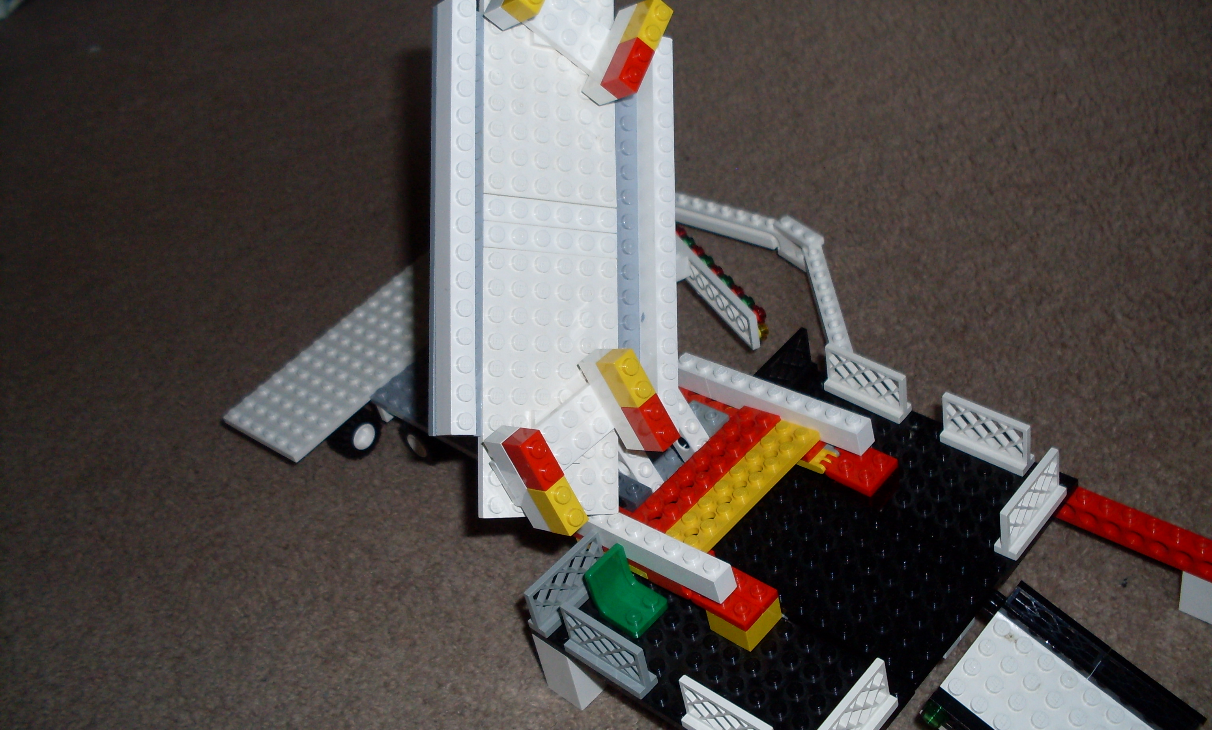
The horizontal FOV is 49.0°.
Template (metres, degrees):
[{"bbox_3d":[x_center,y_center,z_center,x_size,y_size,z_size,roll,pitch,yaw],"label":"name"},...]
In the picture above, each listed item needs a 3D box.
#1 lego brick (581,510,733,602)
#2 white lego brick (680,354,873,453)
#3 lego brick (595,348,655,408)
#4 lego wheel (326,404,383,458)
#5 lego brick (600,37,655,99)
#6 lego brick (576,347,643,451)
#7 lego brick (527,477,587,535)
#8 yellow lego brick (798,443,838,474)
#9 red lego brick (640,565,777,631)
[{"bbox_3d":[0.013,0.057,0.420,0.065,0.011,0.008,21,51,41],"label":"lego brick"},{"bbox_3d":[0.056,0.012,0.456,0.079,0.011,0.008,21,51,41],"label":"white lego brick"},{"bbox_3d":[0.007,0.004,0.397,0.008,0.016,0.011,-41,23,-28],"label":"lego brick"},{"bbox_3d":[-0.105,0.028,0.555,0.012,0.022,0.022,22,52,35],"label":"lego wheel"},{"bbox_3d":[0.007,-0.092,0.413,0.011,0.008,0.016,-4,57,54],"label":"lego brick"},{"bbox_3d":[0.005,0.010,0.408,0.008,0.032,0.011,-41,23,-28],"label":"lego brick"},{"bbox_3d":[-0.013,0.040,0.386,0.008,0.016,0.011,-41,23,-28],"label":"lego brick"},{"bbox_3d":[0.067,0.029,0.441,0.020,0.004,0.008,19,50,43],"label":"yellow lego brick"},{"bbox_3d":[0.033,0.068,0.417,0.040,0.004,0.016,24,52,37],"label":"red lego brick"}]

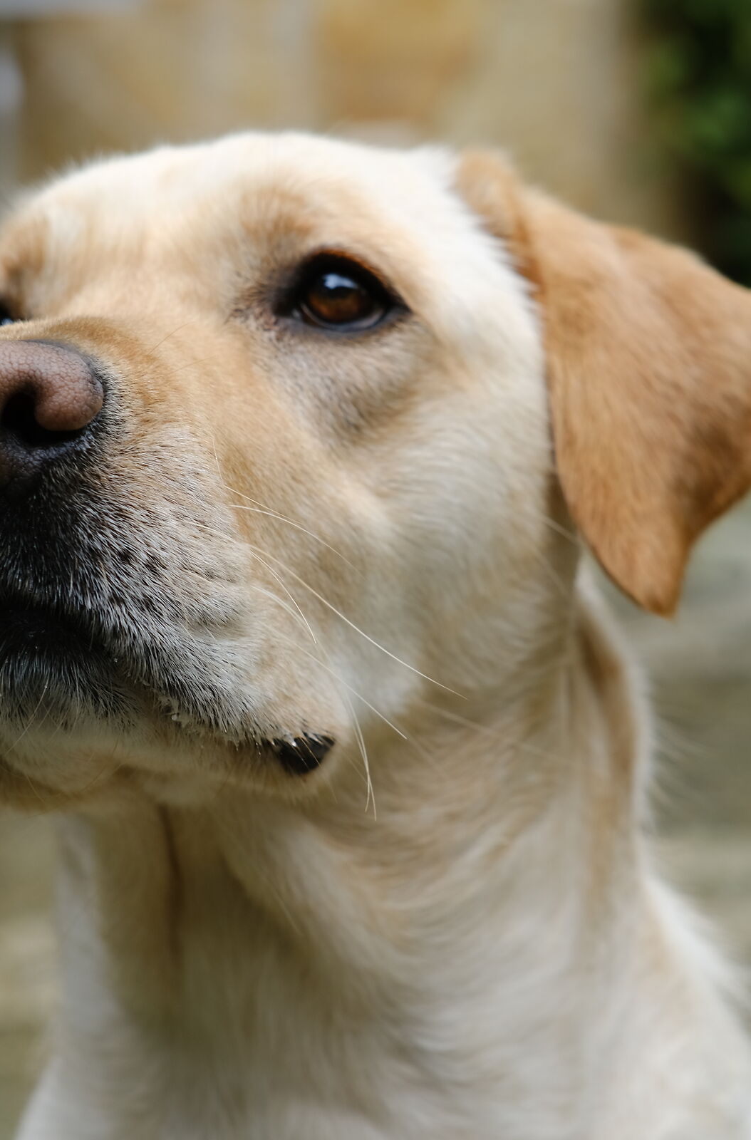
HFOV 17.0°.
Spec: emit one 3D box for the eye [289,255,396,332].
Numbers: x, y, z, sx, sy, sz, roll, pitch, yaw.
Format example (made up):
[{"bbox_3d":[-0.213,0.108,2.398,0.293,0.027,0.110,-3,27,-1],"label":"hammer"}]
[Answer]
[{"bbox_3d":[-0.007,-0.061,0.555,0.023,0.016,0.013,-4,-4,5],"label":"eye"}]

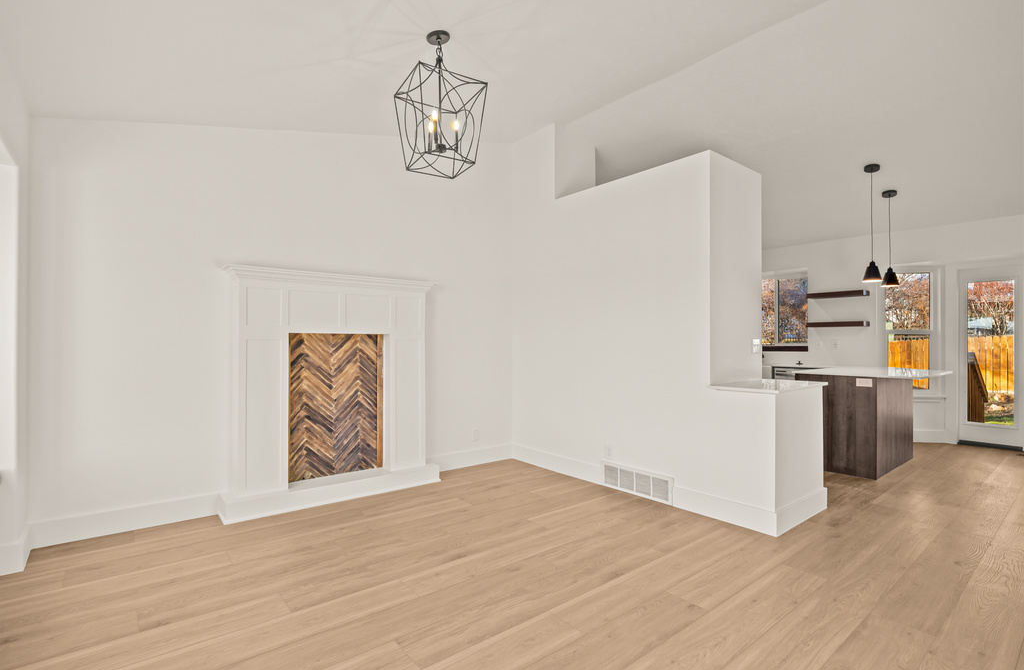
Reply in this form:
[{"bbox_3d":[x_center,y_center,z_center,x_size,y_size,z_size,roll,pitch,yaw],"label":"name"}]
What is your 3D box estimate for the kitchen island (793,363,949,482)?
[{"bbox_3d":[3.555,0.818,4.664,1.330,0.910,0.970,1,-1,-38],"label":"kitchen island"}]

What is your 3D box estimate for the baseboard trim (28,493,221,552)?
[{"bbox_3d":[-2.415,1.168,3.022,0.915,0.152,0.020,1,-1,-38],"label":"baseboard trim"}]

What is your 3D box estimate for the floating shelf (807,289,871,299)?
[{"bbox_3d":[4.142,-0.505,6.029,0.201,0.059,0.634,1,-1,-38],"label":"floating shelf"}]

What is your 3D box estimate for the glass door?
[{"bbox_3d":[5.434,0.243,5.385,0.050,2.001,0.512,1,-1,-38],"label":"glass door"}]

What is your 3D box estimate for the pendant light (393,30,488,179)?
[{"bbox_3d":[-0.399,-1.300,2.633,0.397,0.732,0.397,0,-1,-32],"label":"pendant light"}]

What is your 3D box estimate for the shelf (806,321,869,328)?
[{"bbox_3d":[4.141,-0.132,6.026,0.201,0.055,0.634,1,-1,-38],"label":"shelf"}]

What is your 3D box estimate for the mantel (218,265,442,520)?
[{"bbox_3d":[-1.324,0.399,3.698,1.629,1.708,0.262,1,-1,-38],"label":"mantel"}]

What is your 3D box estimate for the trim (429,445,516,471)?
[{"bbox_3d":[-0.386,1.188,4.587,0.976,0.152,0.020,1,-1,-38],"label":"trim"}]

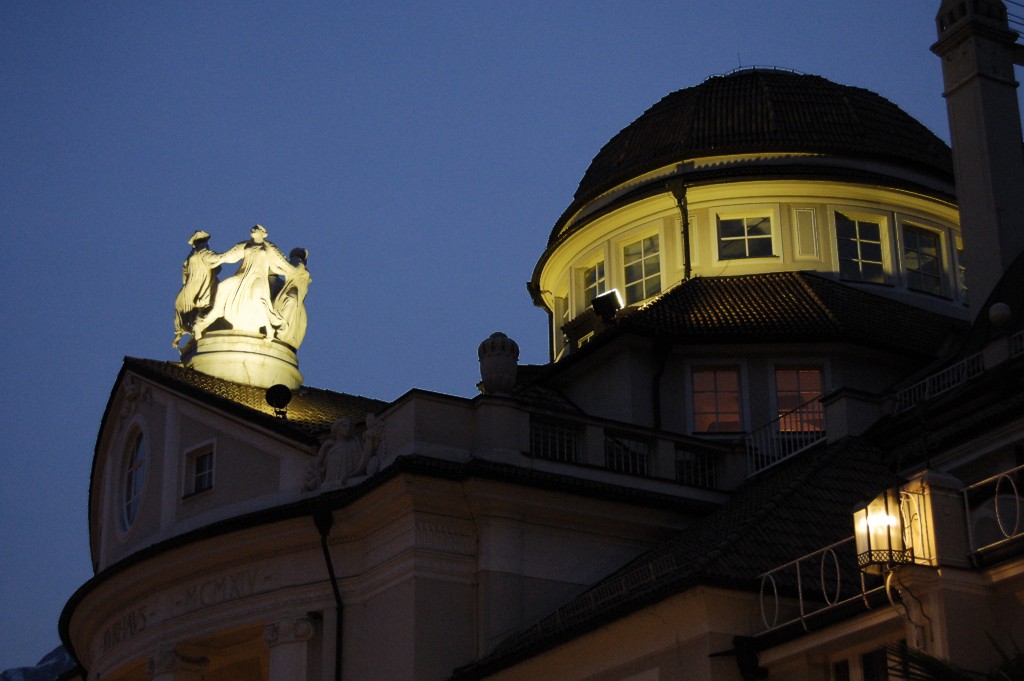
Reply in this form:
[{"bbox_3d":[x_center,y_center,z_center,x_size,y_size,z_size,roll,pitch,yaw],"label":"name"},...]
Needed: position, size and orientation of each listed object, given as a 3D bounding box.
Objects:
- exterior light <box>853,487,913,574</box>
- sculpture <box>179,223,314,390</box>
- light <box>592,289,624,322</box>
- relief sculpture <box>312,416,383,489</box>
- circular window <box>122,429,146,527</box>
[{"bbox_3d":[4.826,2.433,23.384,0.588,1.082,0.609,11,-25,-25],"label":"exterior light"},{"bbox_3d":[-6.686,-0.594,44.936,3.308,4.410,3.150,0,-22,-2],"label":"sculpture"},{"bbox_3d":[2.537,-0.897,47.246,0.651,0.578,0.367,-20,6,39],"label":"light"},{"bbox_3d":[-3.213,2.179,35.564,1.365,1.344,0.525,-12,-25,27],"label":"relief sculpture"},{"bbox_3d":[-8.841,3.298,42.219,0.294,2.394,2.205,11,-25,-25],"label":"circular window"}]

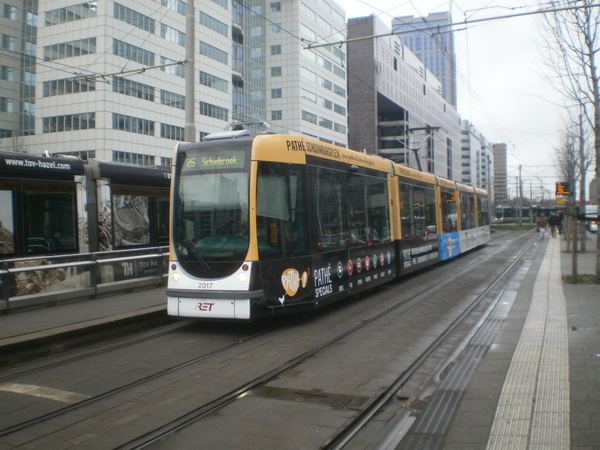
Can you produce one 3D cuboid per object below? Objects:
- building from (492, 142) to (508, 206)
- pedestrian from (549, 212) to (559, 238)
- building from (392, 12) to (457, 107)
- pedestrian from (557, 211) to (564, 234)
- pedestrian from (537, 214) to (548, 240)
[{"bbox_3d":[165.798,-38.021,521.593,15.000,59.000,20.000,0,1,23],"label":"building"},{"bbox_3d":[17.103,0.057,42.000,0.600,1.740,0.420,0,1,23],"label":"pedestrian"},{"bbox_3d":[84.740,-71.182,418.365,39.000,130.000,26.000,0,1,23],"label":"building"},{"bbox_3d":[19.031,-0.186,45.500,0.580,1.780,0.400,0,1,23],"label":"pedestrian"},{"bbox_3d":[16.148,0.083,41.500,0.620,1.720,0.420,0,1,23],"label":"pedestrian"}]

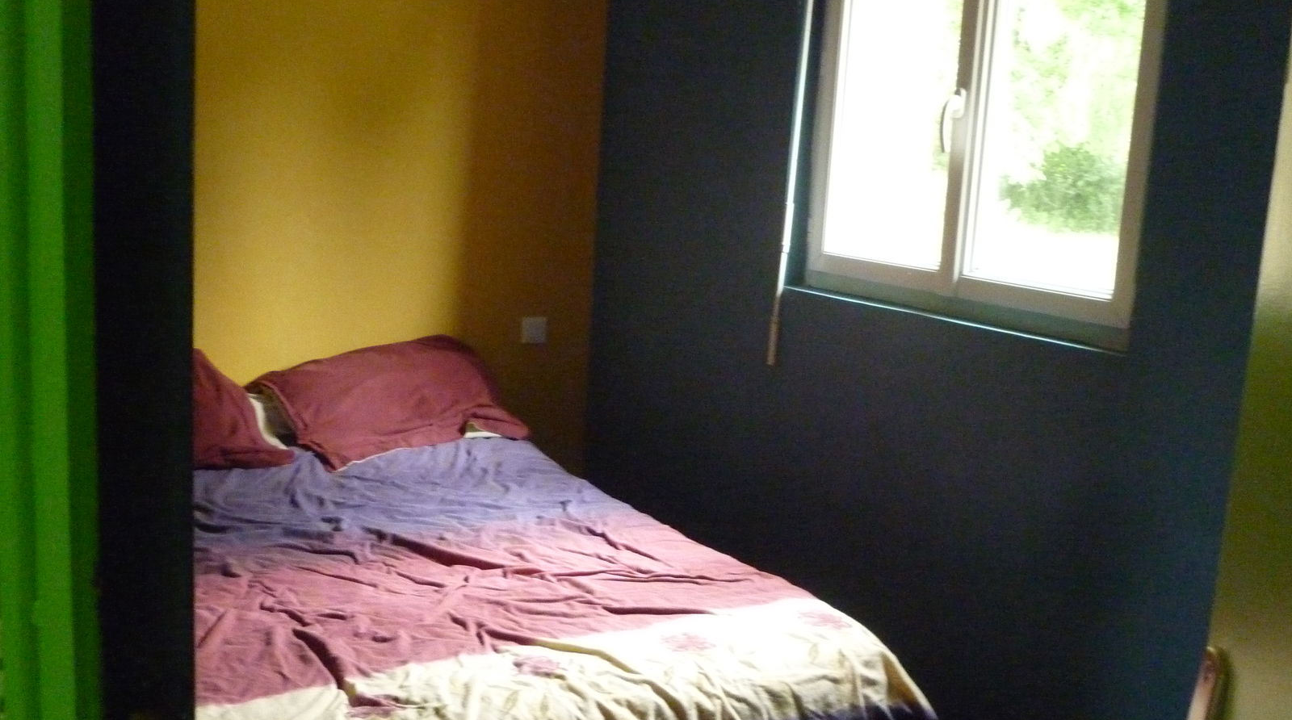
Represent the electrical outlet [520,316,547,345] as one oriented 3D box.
[{"bbox_3d":[-0.356,-0.095,3.920,0.083,0.083,0.015,-1,10,-27],"label":"electrical outlet"}]

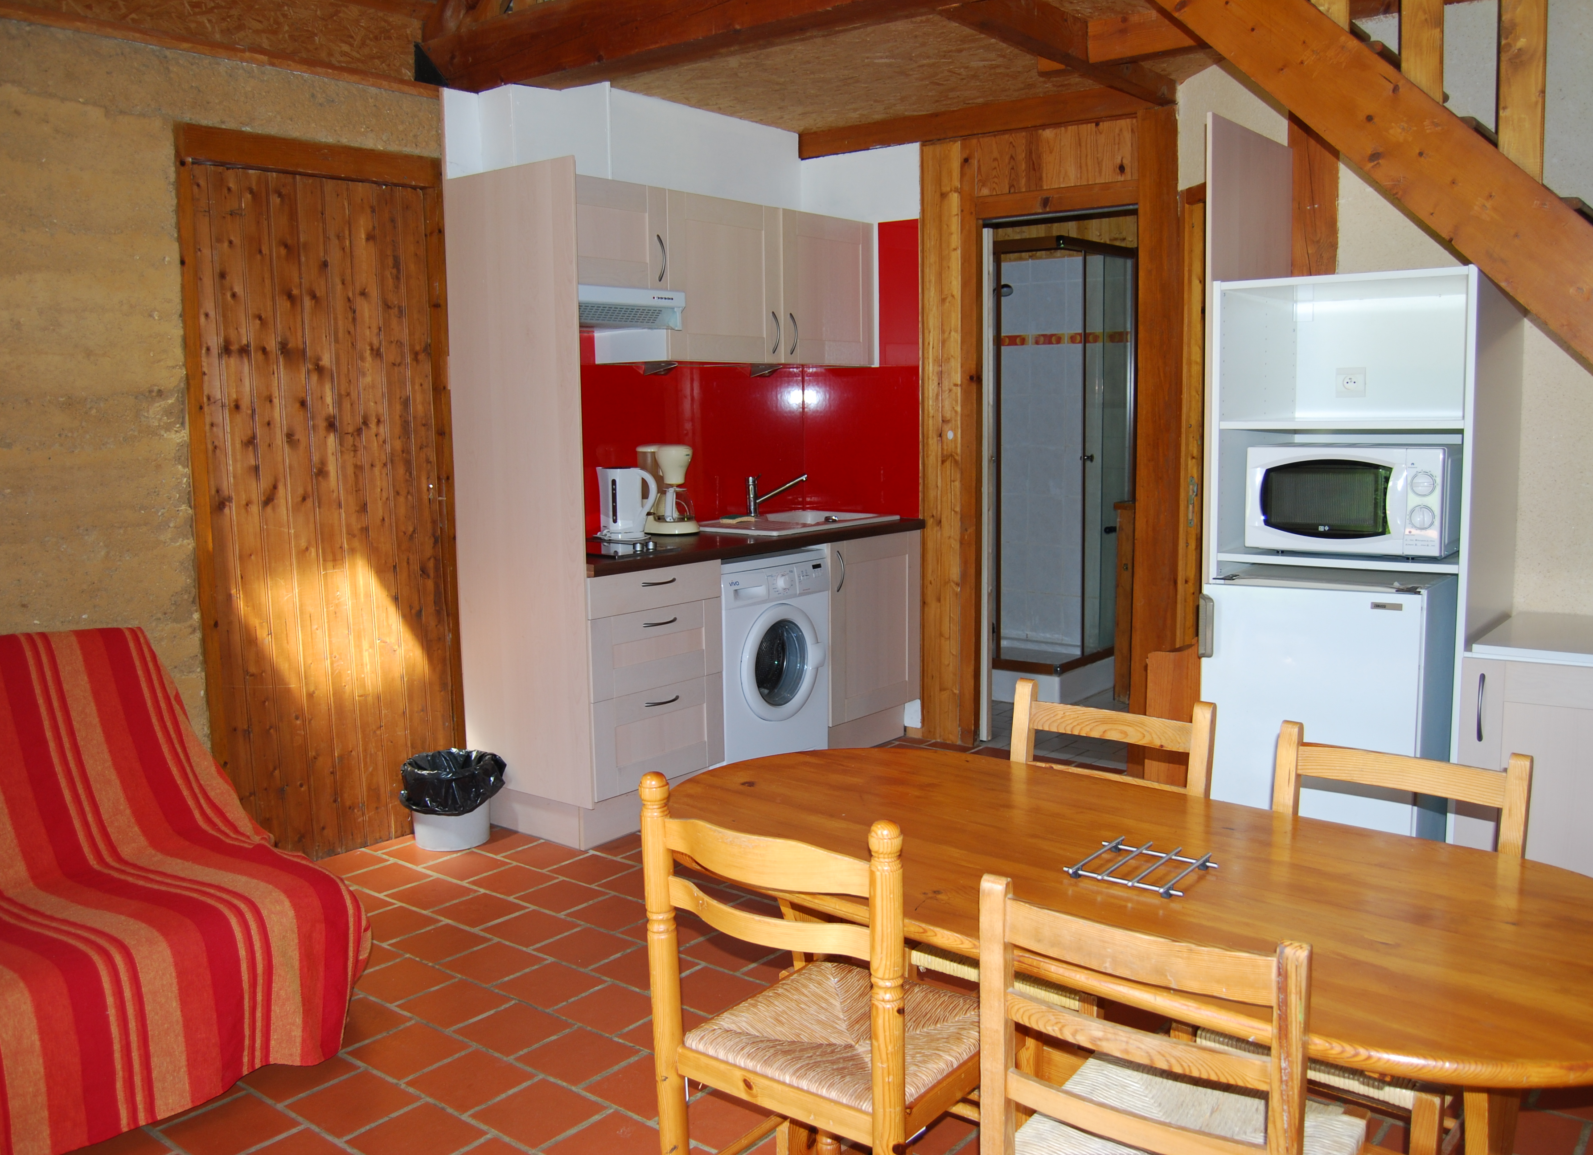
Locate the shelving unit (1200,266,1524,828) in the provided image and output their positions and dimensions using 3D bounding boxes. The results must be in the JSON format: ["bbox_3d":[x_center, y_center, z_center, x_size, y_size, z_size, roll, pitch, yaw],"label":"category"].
[{"bbox_3d":[1.460,0.057,3.325,0.600,1.620,0.600,5,9,38],"label":"shelving unit"}]

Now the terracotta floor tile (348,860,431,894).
[{"bbox_3d":[-1.192,0.890,3.808,0.193,0.012,0.187,5,9,38],"label":"terracotta floor tile"}]

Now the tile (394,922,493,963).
[{"bbox_3d":[-0.911,0.947,3.340,0.193,0.012,0.187,5,9,38],"label":"tile"}]

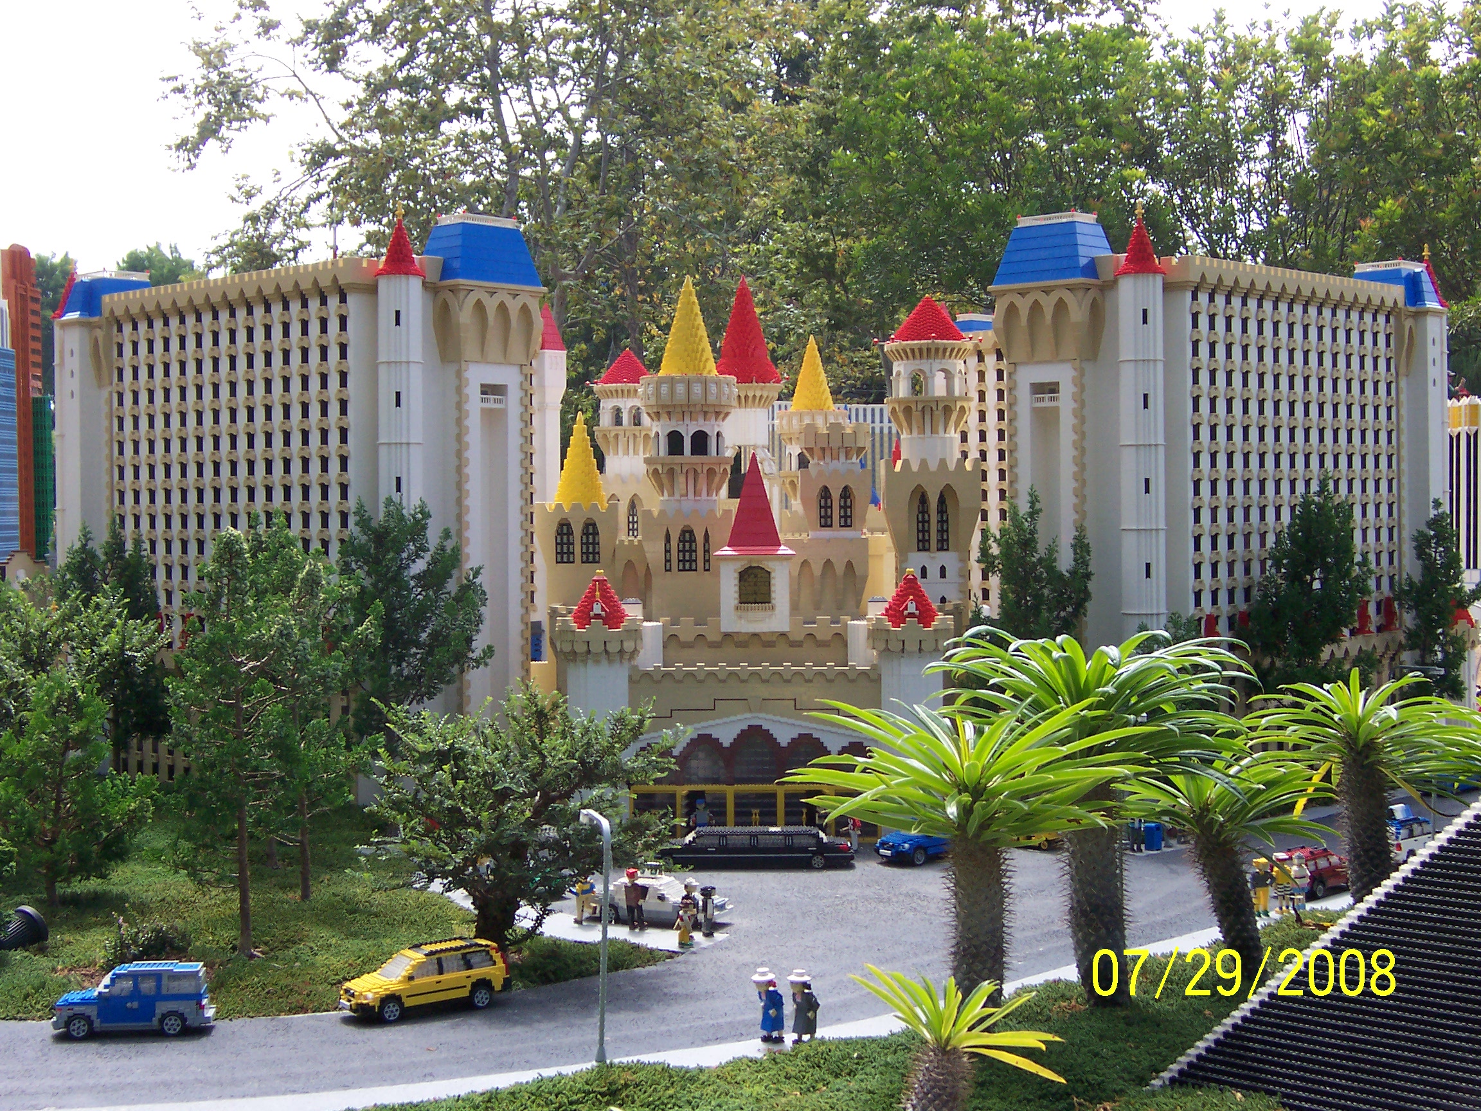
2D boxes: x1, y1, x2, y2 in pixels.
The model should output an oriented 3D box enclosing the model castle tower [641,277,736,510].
[{"bbox_3d":[-0.127,-0.391,5.100,0.235,0.571,0.235,-1,1,2],"label":"model castle tower"}]

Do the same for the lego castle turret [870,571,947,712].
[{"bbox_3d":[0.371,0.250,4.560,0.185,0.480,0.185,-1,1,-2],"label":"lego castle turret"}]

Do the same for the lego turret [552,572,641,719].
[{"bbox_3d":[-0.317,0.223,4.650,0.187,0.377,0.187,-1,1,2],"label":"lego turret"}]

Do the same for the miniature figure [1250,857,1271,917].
[{"bbox_3d":[0.889,0.567,3.580,0.040,0.098,0.030,-1,1,-30],"label":"miniature figure"}]

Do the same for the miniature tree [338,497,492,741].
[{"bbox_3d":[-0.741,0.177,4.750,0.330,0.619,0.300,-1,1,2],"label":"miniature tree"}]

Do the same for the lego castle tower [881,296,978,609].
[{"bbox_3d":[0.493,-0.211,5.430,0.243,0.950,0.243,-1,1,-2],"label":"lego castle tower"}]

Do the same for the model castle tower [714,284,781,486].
[{"bbox_3d":[0.011,-0.438,5.450,0.205,0.566,0.205,-1,1,2],"label":"model castle tower"}]

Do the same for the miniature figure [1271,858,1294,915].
[{"bbox_3d":[0.932,0.566,3.600,0.041,0.101,0.032,0,1,24],"label":"miniature figure"}]

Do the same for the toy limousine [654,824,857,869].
[{"bbox_3d":[0.030,0.609,4.385,0.412,0.075,0.100,-1,1,1],"label":"toy limousine"}]

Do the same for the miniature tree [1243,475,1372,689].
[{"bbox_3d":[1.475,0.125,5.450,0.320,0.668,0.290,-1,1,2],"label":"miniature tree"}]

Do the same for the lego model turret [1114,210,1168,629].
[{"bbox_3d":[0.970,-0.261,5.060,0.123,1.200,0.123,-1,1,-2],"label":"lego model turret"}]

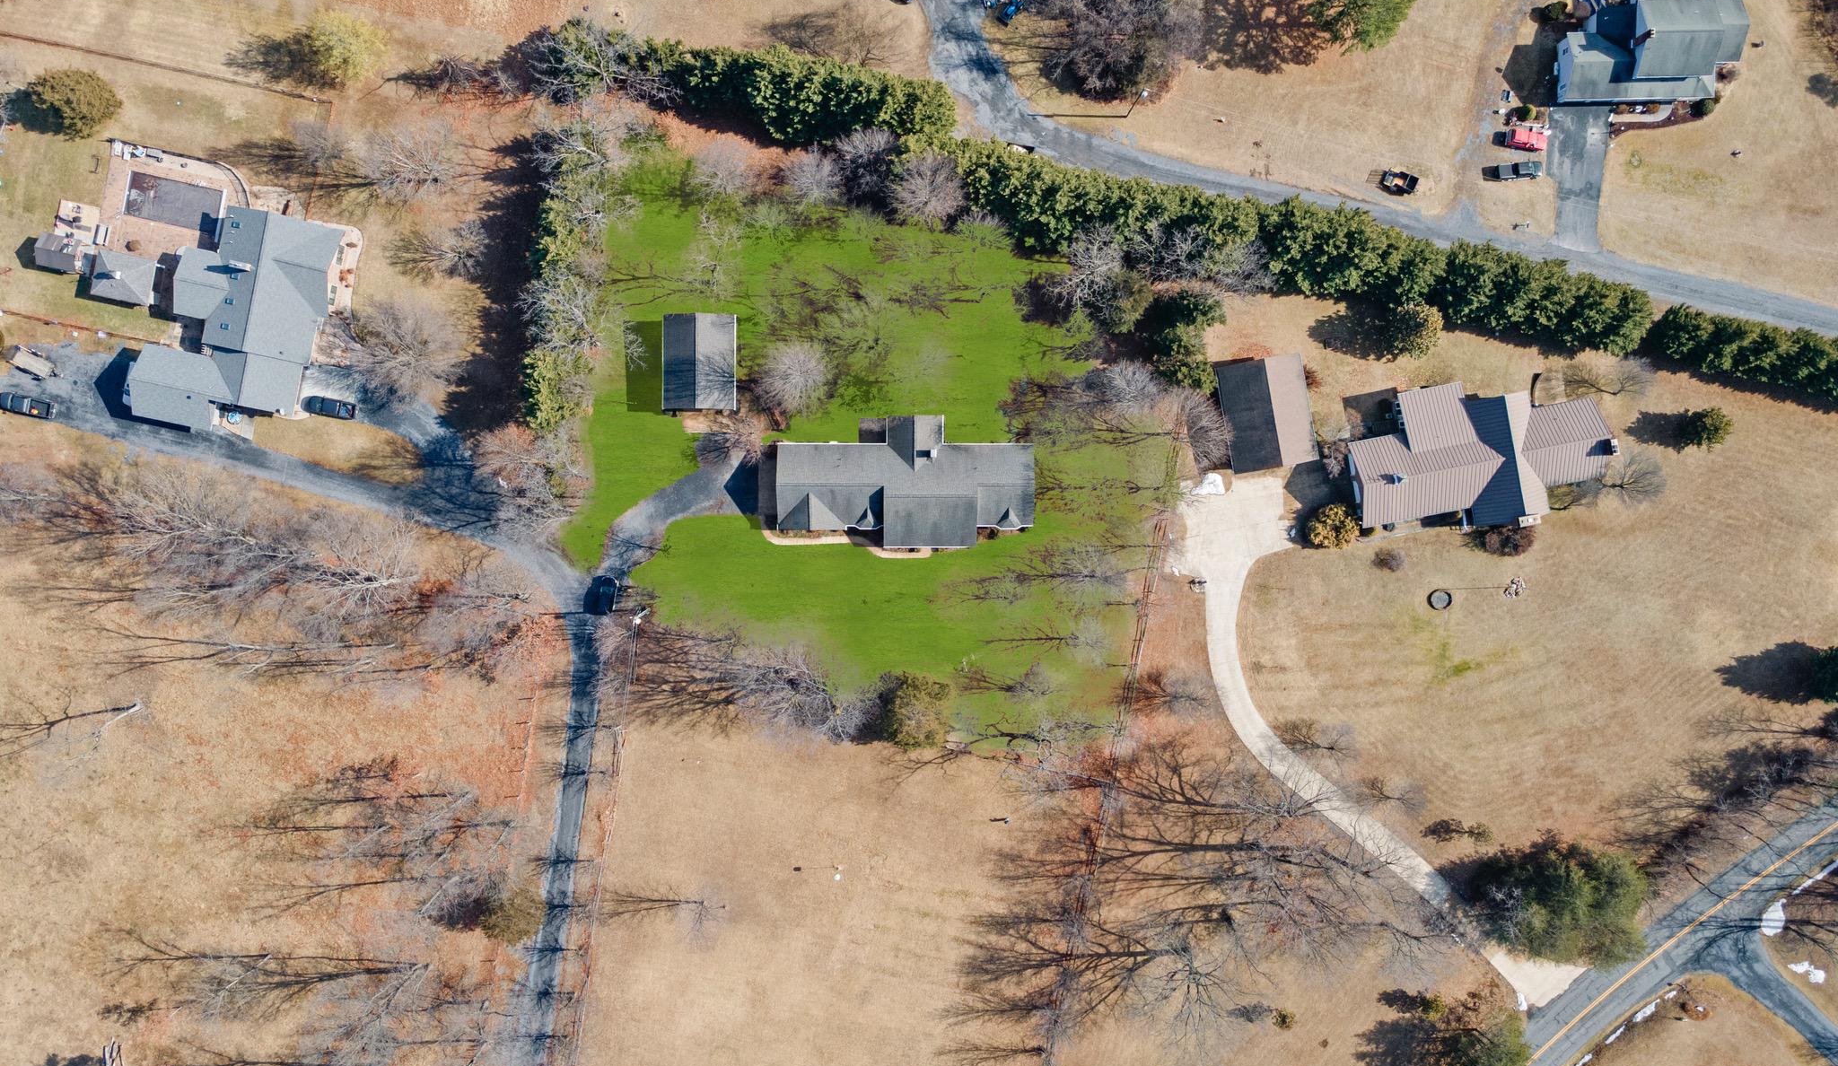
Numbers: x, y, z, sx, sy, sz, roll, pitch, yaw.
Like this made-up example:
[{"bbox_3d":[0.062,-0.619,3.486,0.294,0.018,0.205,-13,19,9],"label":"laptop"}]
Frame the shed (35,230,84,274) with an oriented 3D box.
[{"bbox_3d":[-102.279,-33.431,152.164,4.690,3.000,3.910,12,92,-1],"label":"shed"}]

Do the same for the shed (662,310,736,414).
[{"bbox_3d":[-25.912,-20.204,151.301,8.700,5.900,11.210,0,93,0],"label":"shed"}]

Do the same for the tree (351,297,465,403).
[{"bbox_3d":[-59.826,-21.302,149.451,12.100,9.500,11.670,0,93,0],"label":"tree"}]

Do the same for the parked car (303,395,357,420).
[{"bbox_3d":[-70.702,-15.129,153.554,5.650,1.850,1.940,12,92,-1],"label":"parked car"}]

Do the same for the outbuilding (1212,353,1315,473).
[{"bbox_3d":[41.557,-14.229,151.768,10.160,5.500,13.070,-11,93,0],"label":"outbuilding"}]

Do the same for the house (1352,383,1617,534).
[{"bbox_3d":[67.364,-9.169,151.342,31.130,6.800,18.350,-10,93,0],"label":"house"}]

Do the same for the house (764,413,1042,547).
[{"bbox_3d":[-1.607,-6.056,151.881,30.520,6.000,15.590,0,93,0],"label":"house"}]

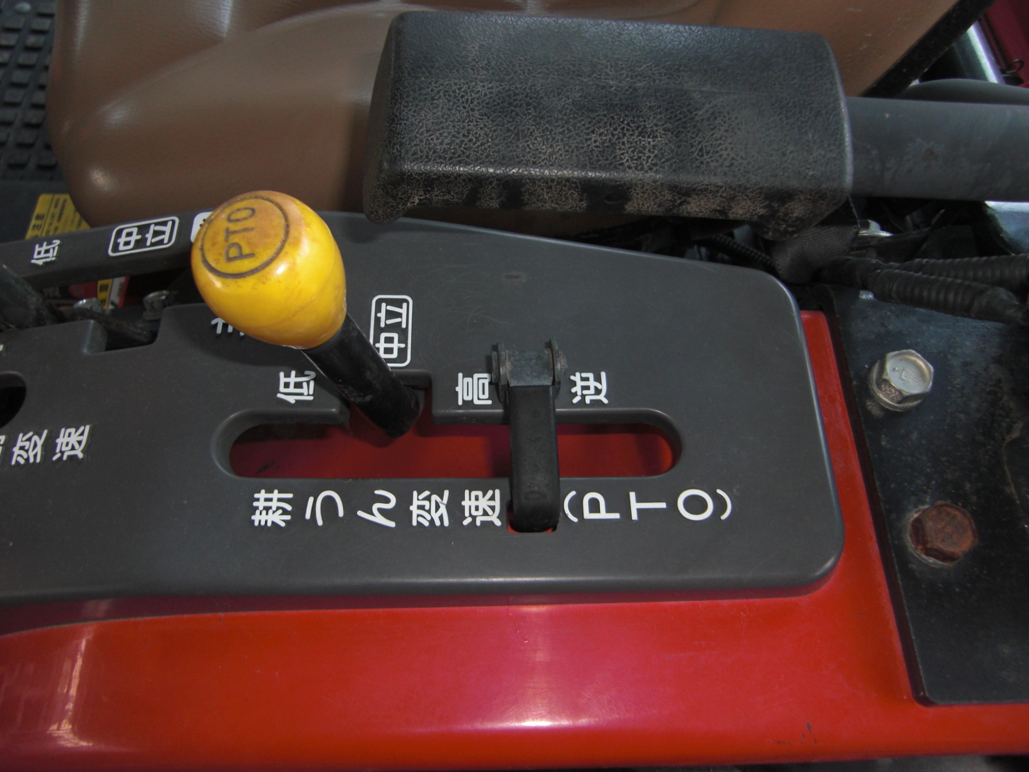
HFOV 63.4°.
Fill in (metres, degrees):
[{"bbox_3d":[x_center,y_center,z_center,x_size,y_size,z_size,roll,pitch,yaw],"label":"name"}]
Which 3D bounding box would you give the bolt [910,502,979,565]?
[{"bbox_3d":[0.142,0.048,0.275,0.020,0.007,0.018,22,64,9],"label":"bolt"}]

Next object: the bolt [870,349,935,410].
[{"bbox_3d":[0.140,-0.003,0.300,0.021,0.008,0.021,-38,70,-20],"label":"bolt"}]

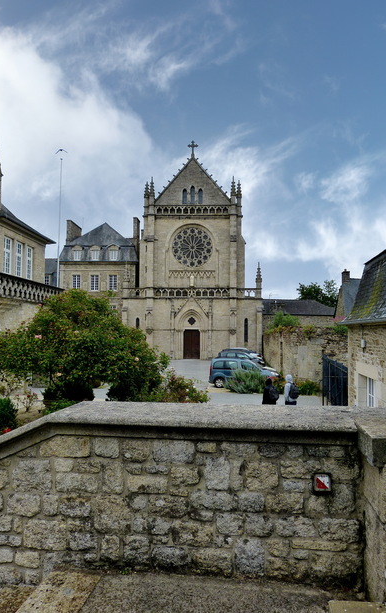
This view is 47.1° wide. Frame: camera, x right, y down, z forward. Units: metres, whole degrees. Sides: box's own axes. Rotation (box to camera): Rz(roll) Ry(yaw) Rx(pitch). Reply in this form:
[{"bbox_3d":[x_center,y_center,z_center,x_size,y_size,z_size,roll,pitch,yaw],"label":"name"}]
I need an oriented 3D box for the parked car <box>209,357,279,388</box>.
[{"bbox_3d":[3.300,4.219,28.300,4.380,1.800,1.820,0,-3,4],"label":"parked car"}]

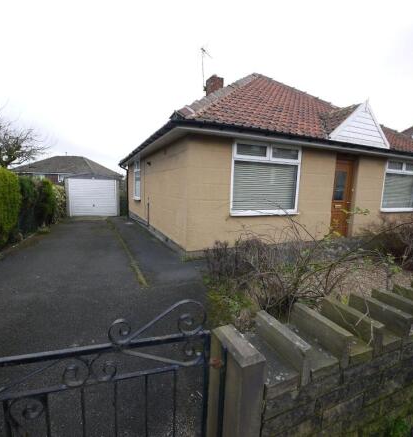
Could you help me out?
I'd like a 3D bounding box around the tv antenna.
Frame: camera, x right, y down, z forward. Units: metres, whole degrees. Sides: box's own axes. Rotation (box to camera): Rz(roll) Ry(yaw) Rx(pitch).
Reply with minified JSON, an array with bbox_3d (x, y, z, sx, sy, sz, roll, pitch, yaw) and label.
[{"bbox_3d":[-0.024,-7.111,11.100,0.400,1.950,0.950,6,9,33],"label":"tv antenna"}]

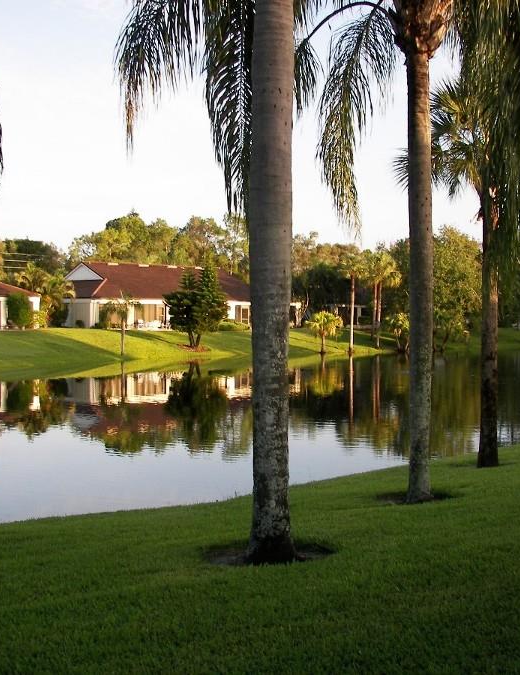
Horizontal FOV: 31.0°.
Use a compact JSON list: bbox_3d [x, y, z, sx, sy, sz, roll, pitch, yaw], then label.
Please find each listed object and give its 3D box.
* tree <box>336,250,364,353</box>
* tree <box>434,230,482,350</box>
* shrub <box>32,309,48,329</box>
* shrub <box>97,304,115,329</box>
[{"bbox_3d":[7.960,-3.130,81.400,2.610,8.870,2.610,0,1,0],"label":"tree"},{"bbox_3d":[17.710,-4.460,87.000,6.320,11.710,6.320,0,1,0],"label":"tree"},{"bbox_3d":[-18.530,-1.580,79.000,1.350,1.730,1.350,0,1,0],"label":"shrub"},{"bbox_3d":[-13.865,-1.862,84.000,1.620,2.200,1.620,0,1,0],"label":"shrub"}]

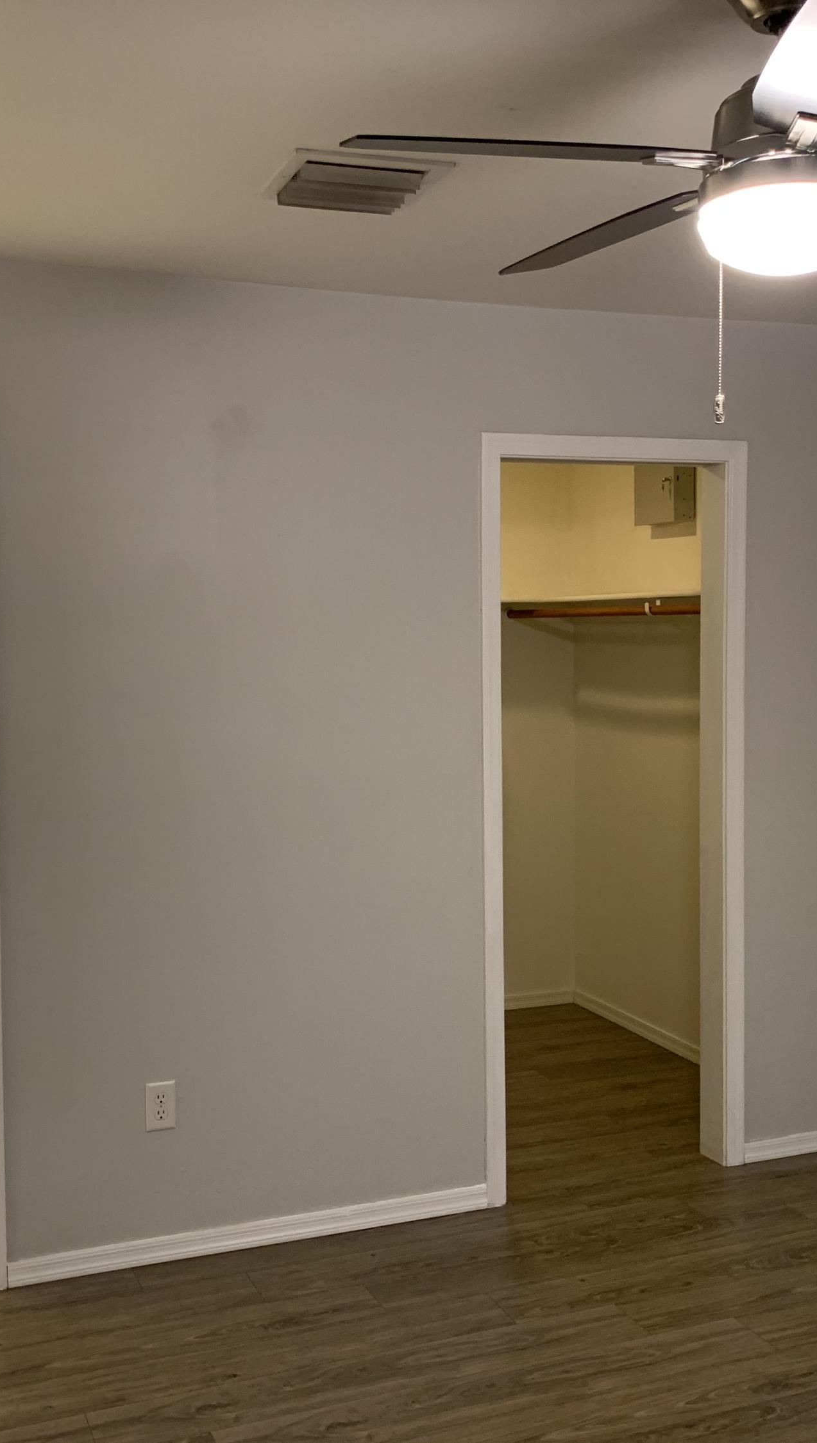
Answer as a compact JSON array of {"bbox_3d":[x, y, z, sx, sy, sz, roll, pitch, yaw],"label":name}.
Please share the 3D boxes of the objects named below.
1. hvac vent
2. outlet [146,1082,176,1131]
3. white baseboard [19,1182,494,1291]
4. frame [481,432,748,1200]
[{"bbox_3d":[-0.104,-1.040,2.826,0.305,0.035,0.295,-2,3,-17],"label":"hvac vent"},{"bbox_3d":[-0.608,0.950,3.558,0.073,0.119,0.010,-2,3,-21],"label":"outlet"},{"bbox_3d":[-0.374,1.315,3.701,1.264,0.059,0.014,-2,3,-22],"label":"white baseboard"},{"bbox_3d":[0.568,0.263,4.048,0.822,2.081,0.145,-2,3,-21],"label":"frame"}]

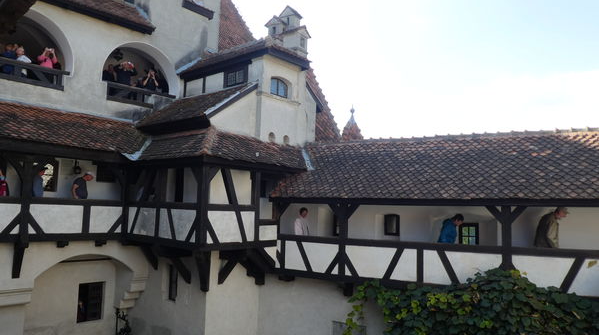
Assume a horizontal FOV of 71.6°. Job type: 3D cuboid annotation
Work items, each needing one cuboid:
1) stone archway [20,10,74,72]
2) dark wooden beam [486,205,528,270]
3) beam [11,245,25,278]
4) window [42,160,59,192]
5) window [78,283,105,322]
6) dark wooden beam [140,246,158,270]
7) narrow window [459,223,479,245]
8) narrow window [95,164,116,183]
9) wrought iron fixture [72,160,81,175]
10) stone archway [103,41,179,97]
[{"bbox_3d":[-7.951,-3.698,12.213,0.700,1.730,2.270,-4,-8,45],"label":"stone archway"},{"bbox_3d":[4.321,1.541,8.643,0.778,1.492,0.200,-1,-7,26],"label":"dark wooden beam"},{"bbox_3d":[-6.711,2.281,9.958,0.170,0.982,0.170,7,21,-43],"label":"beam"},{"bbox_3d":[-7.018,0.231,11.650,0.455,0.909,0.120,7,-8,-43],"label":"window"},{"bbox_3d":[-6.456,4.134,12.791,0.200,1.191,0.763,-4,-8,45],"label":"window"},{"bbox_3d":[-4.173,2.528,11.578,0.200,0.720,0.600,-3,-7,36],"label":"dark wooden beam"},{"bbox_3d":[4.295,1.735,10.524,0.468,0.627,0.120,-1,-7,26],"label":"narrow window"},{"bbox_3d":[-6.198,0.170,13.293,0.150,0.622,0.632,-4,-8,45],"label":"narrow window"},{"bbox_3d":[-6.561,0.015,12.215,0.240,0.450,0.240,-4,-8,45],"label":"wrought iron fixture"},{"bbox_3d":[-5.594,-3.410,14.554,0.700,1.730,2.660,-4,-8,45],"label":"stone archway"}]

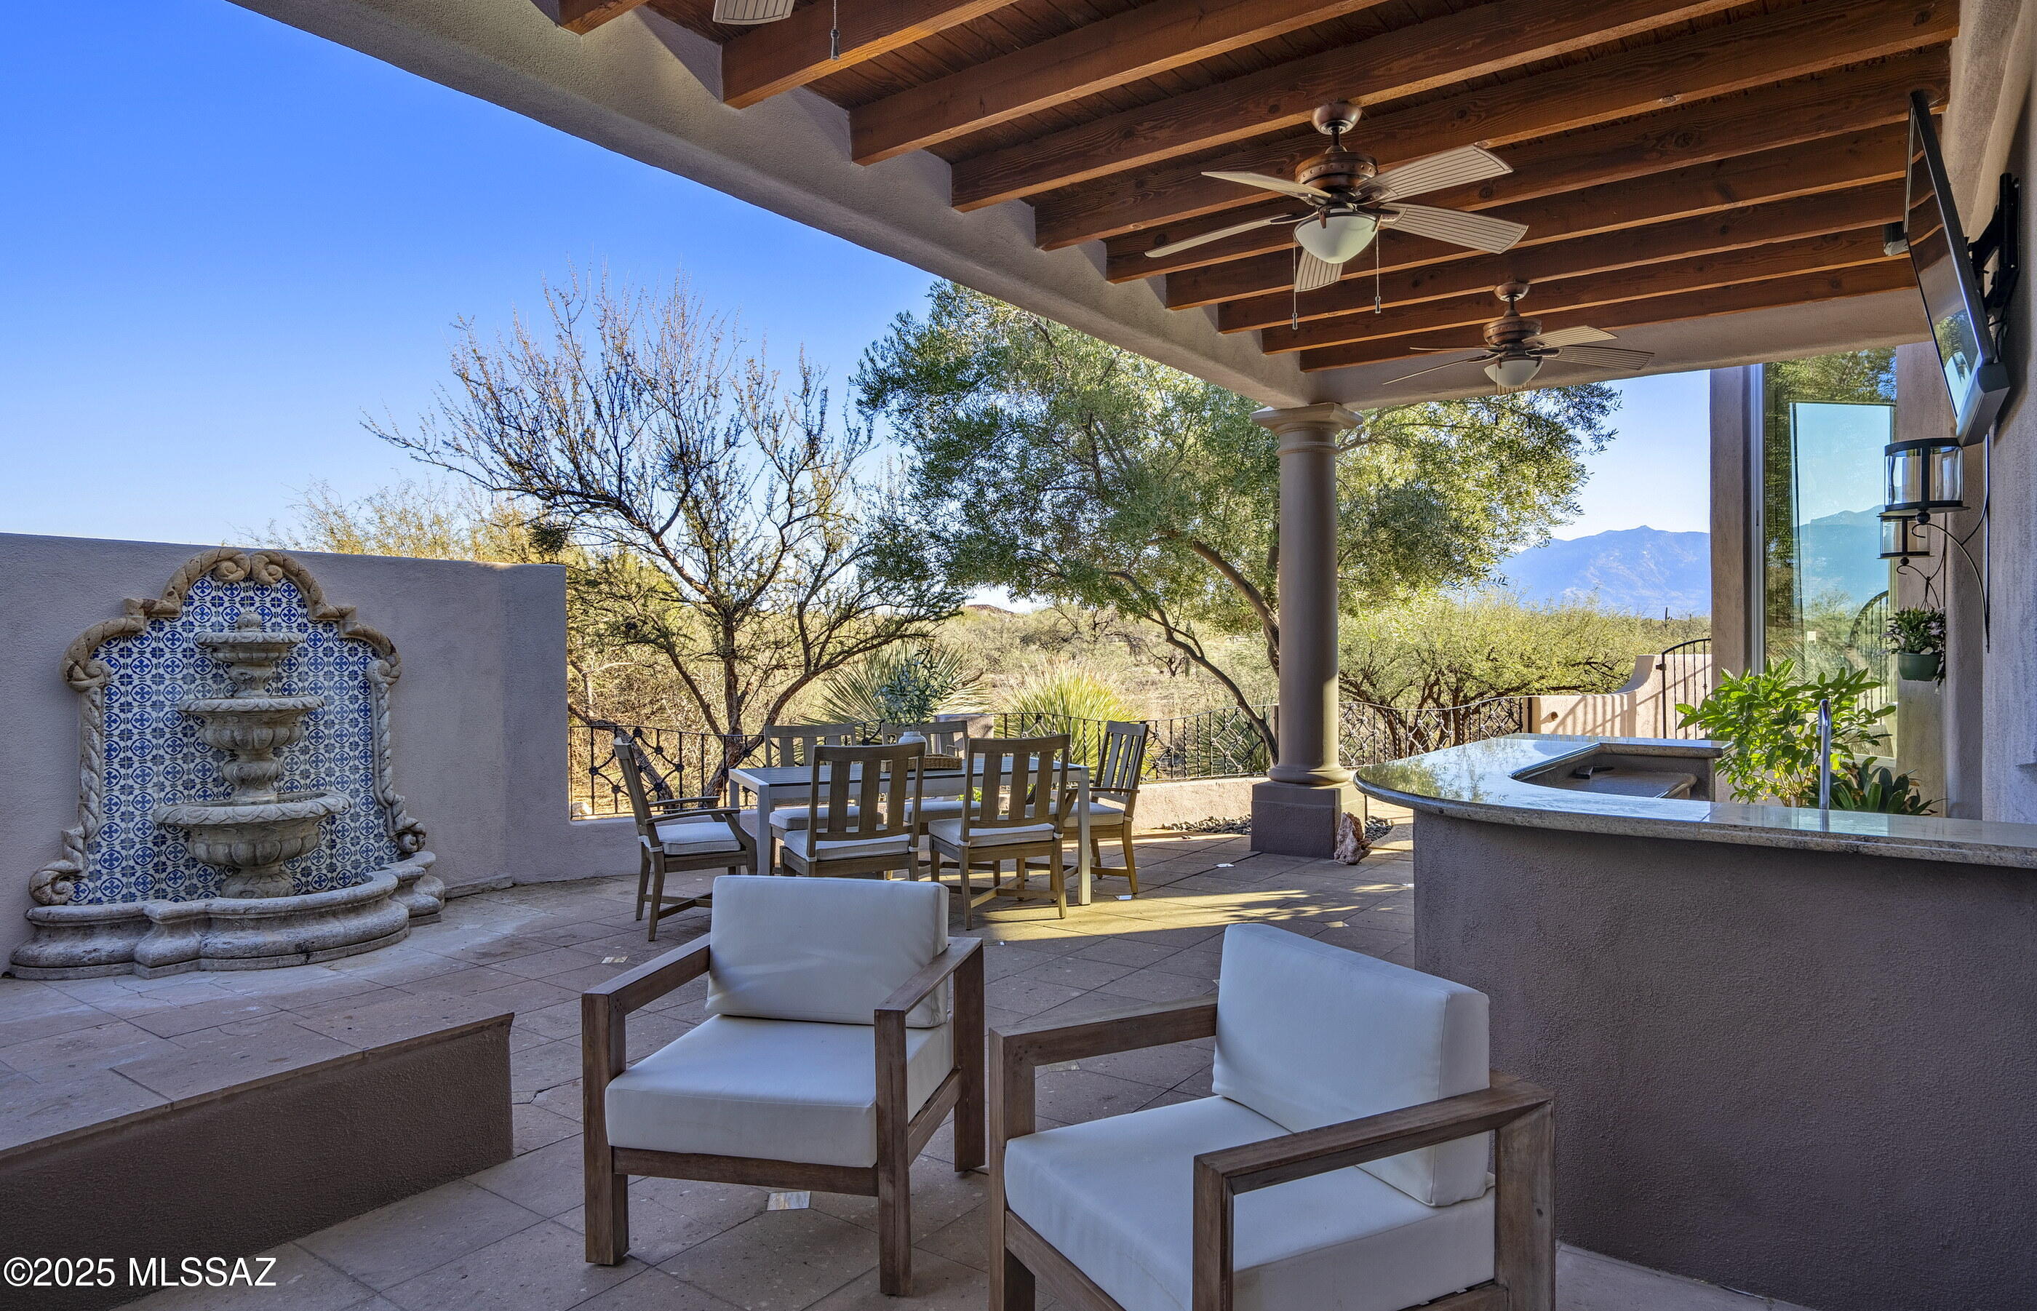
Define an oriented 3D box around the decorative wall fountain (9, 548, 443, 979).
[{"bbox_3d":[-3.449,0.433,5.303,0.820,1.910,1.820,0,1,36],"label":"decorative wall fountain"}]

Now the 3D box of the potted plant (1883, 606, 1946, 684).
[{"bbox_3d":[3.843,-0.048,4.850,0.210,0.320,0.210,0,1,37],"label":"potted plant"}]

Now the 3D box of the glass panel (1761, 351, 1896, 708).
[{"bbox_3d":[5.460,-0.735,7.600,0.780,2.600,0.060,0,1,37],"label":"glass panel"}]

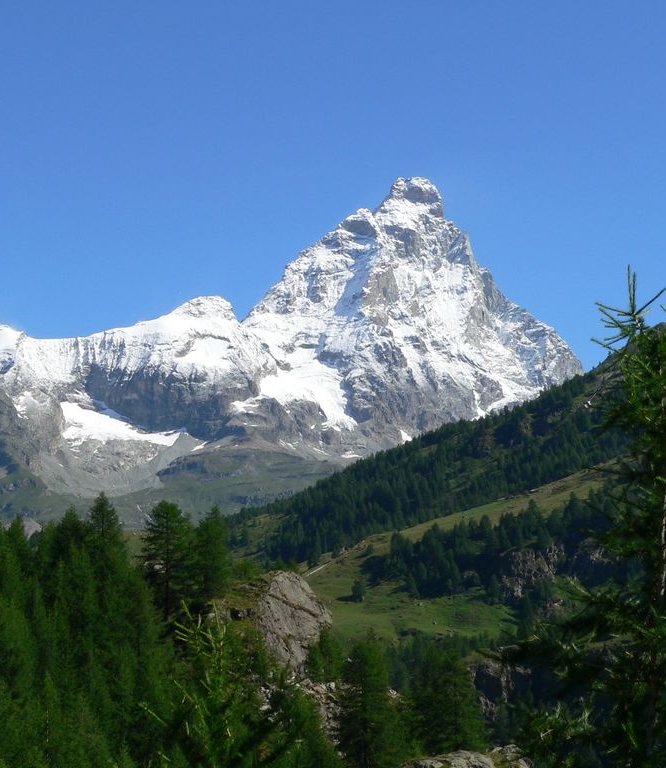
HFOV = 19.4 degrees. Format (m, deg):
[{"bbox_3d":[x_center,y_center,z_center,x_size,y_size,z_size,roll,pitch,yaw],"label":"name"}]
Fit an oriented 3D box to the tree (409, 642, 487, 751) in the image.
[{"bbox_3d":[7.624,21.007,130.000,4.960,7.320,4.960,0,-9,0],"label":"tree"}]

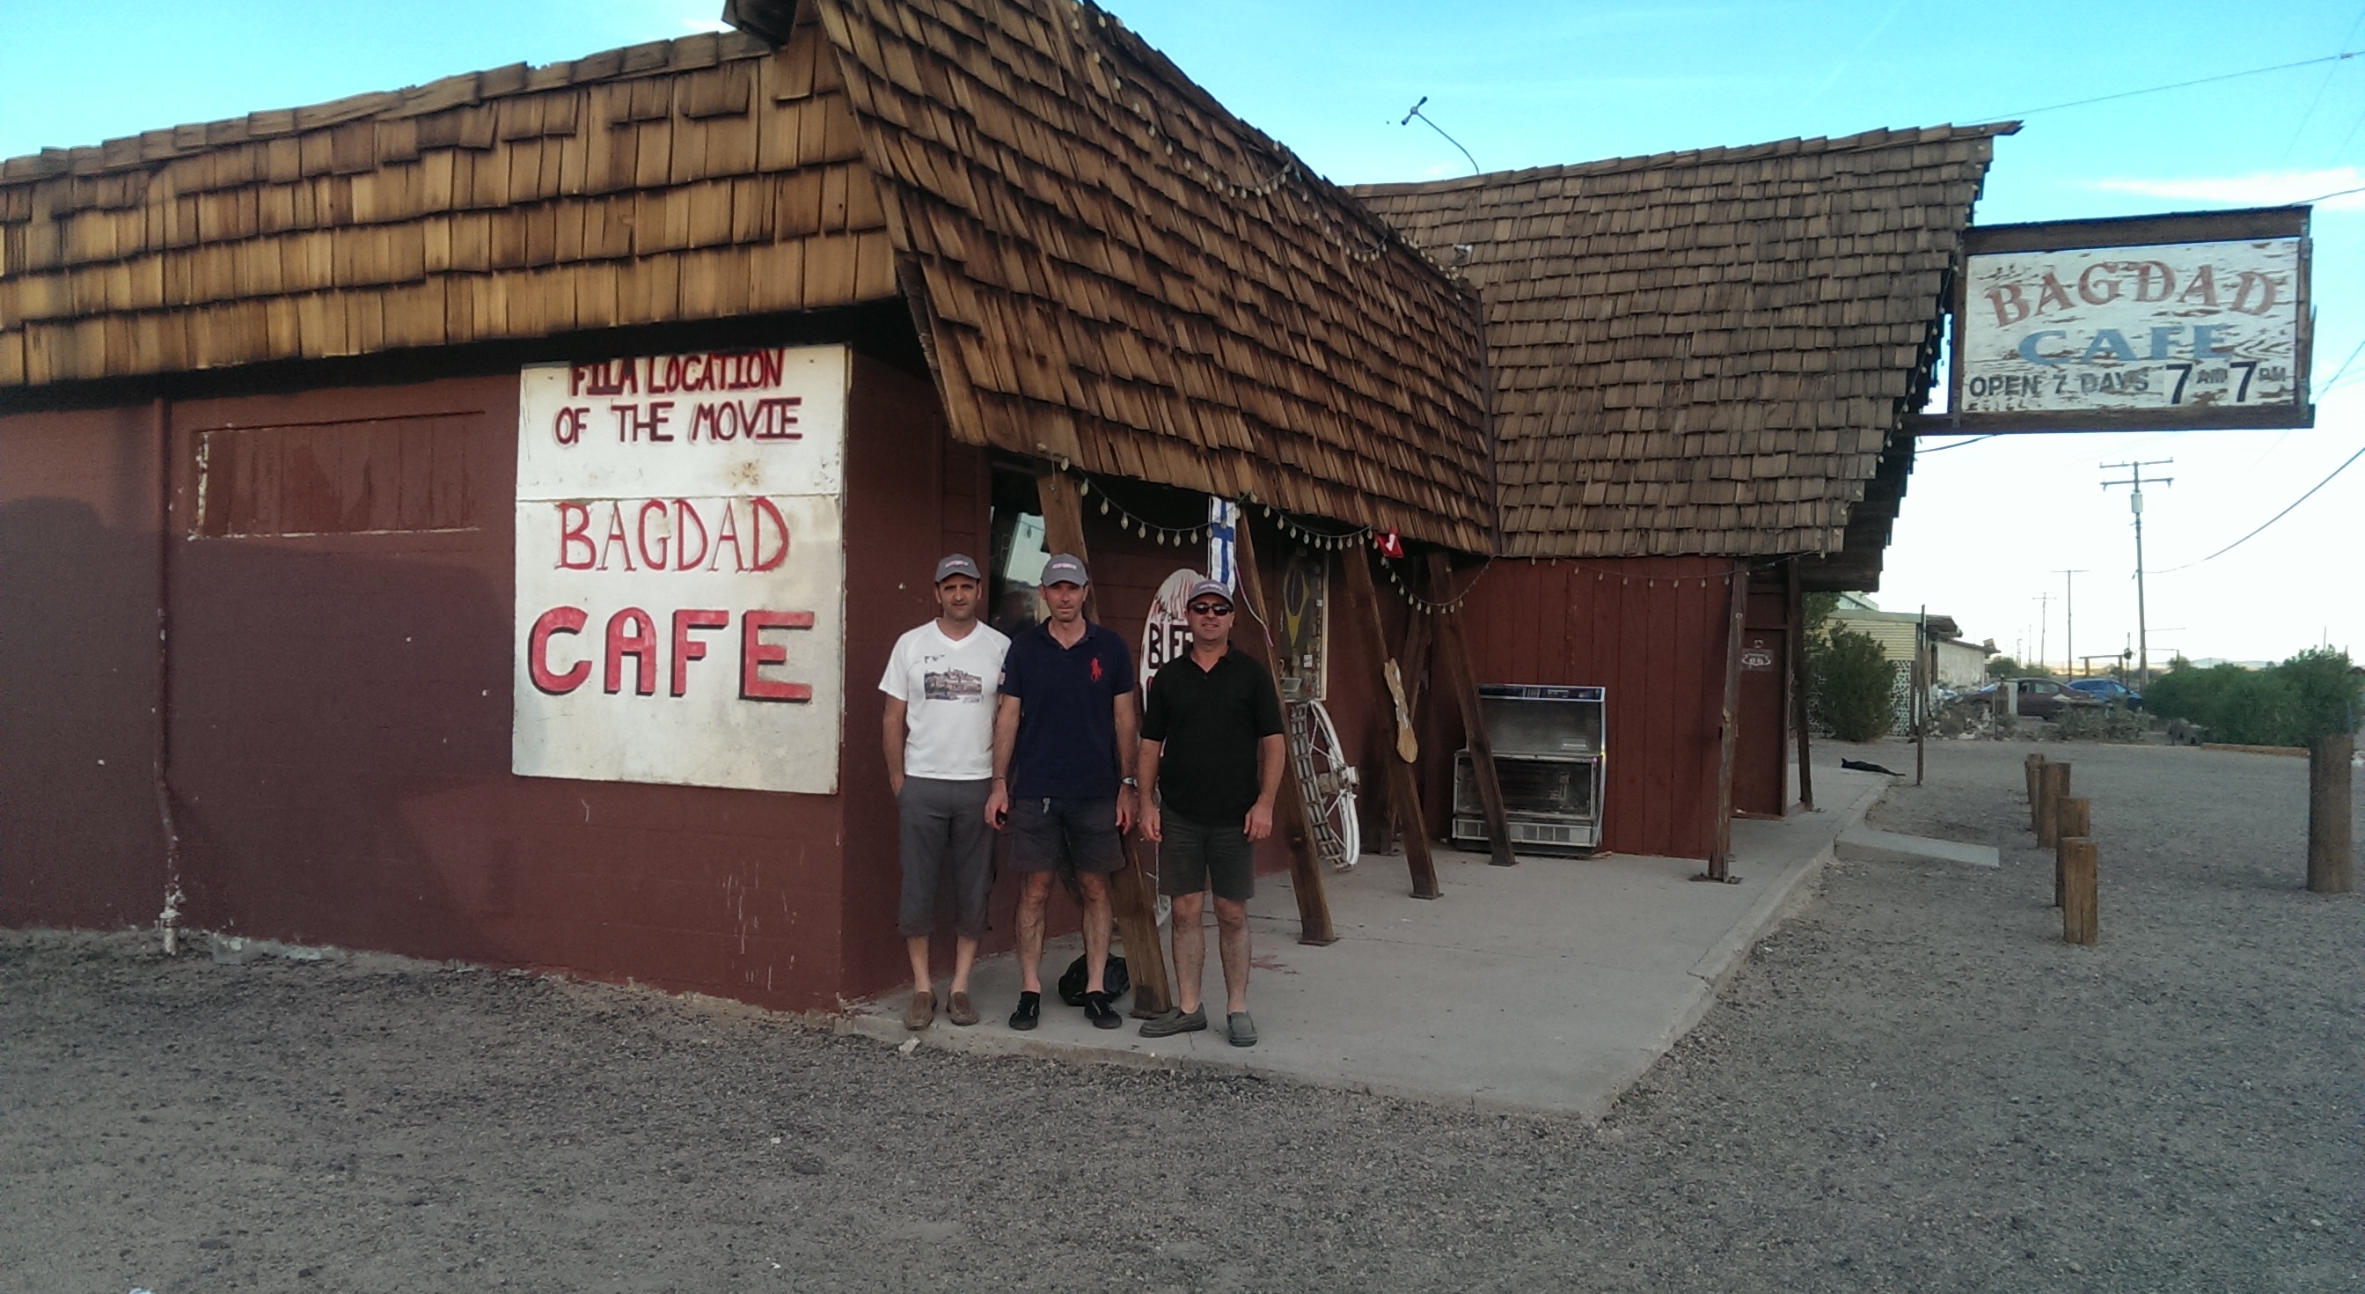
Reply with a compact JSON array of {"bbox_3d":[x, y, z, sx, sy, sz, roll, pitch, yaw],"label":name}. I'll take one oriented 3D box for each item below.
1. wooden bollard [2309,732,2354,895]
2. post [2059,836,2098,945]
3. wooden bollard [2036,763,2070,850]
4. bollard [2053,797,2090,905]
[{"bbox_3d":[8.257,1.194,12.624,0.264,1.140,0.264,1,0,25],"label":"wooden bollard"},{"bbox_3d":[5.193,1.407,10.152,0.170,0.588,0.170,1,0,25],"label":"post"},{"bbox_3d":[7.732,1.407,15.571,0.244,0.741,0.244,1,0,25],"label":"wooden bollard"},{"bbox_3d":[5.940,1.368,11.709,0.199,0.711,0.199,1,0,25],"label":"bollard"}]

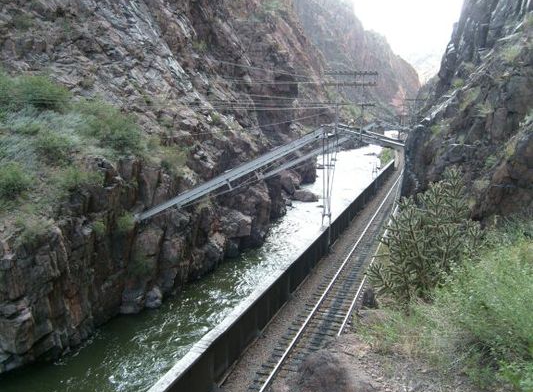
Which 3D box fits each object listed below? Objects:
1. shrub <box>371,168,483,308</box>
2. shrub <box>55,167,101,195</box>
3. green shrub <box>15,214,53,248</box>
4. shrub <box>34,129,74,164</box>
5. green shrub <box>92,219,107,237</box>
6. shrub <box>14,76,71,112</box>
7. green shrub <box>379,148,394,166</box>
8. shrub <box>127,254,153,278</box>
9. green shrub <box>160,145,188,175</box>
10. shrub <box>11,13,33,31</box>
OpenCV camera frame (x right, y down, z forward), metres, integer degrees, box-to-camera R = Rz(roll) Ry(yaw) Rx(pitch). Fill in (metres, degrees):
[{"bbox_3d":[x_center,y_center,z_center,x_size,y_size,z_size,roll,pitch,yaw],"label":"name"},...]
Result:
[{"bbox_3d":[2.360,0.616,8.000,1.690,1.950,1.400,0,8,0],"label":"shrub"},{"bbox_3d":[-13.254,-1.022,38.000,3.380,2.010,2.880,0,8,0],"label":"shrub"},{"bbox_3d":[-13.833,2.108,32.000,2.260,1.920,1.920,0,8,0],"label":"green shrub"},{"bbox_3d":[-15.929,-3.644,40.500,3.010,2.430,2.550,0,8,0],"label":"shrub"},{"bbox_3d":[-11.309,2.133,36.500,0.950,1.160,0.810,0,8,0],"label":"green shrub"},{"bbox_3d":[-18.701,-8.474,45.000,4.680,2.860,3.970,0,8,0],"label":"shrub"},{"bbox_3d":[21.818,-7.000,98.000,2.910,3.110,2.470,0,8,0],"label":"green shrub"},{"bbox_3d":[-9.189,5.101,39.000,1.880,1.650,1.600,0,8,0],"label":"shrub"},{"bbox_3d":[-8.022,-3.183,47.000,2.440,2.490,2.080,0,8,0],"label":"green shrub"},{"bbox_3d":[-25.909,-18.454,57.000,2.330,1.810,1.980,0,8,0],"label":"shrub"}]

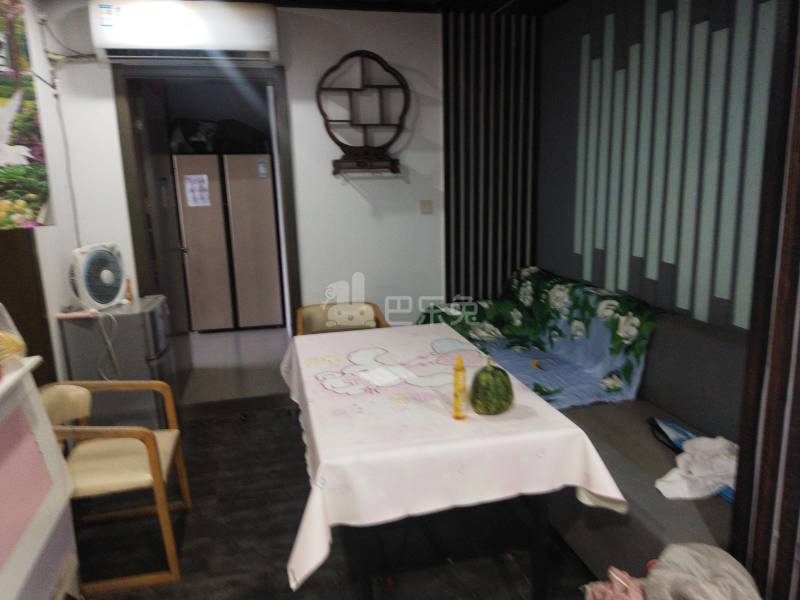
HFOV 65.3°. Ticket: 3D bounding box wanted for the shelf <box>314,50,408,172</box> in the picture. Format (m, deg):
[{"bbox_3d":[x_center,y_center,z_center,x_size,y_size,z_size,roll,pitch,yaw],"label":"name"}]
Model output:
[{"bbox_3d":[-0.233,-1.231,4.143,0.628,0.793,0.120,-4,11,-12],"label":"shelf"}]

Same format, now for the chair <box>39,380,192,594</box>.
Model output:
[{"bbox_3d":[-1.169,0.668,2.518,0.548,0.745,0.566,-4,11,-12],"label":"chair"}]

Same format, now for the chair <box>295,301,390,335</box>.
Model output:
[{"bbox_3d":[-0.312,0.429,3.672,0.565,0.745,0.510,-4,11,-10],"label":"chair"}]

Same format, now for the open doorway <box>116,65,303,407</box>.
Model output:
[{"bbox_3d":[-1.232,-0.404,4.224,1.055,2.215,0.200,-4,11,-12],"label":"open doorway"}]

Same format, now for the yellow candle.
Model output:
[{"bbox_3d":[0.181,0.266,1.901,0.042,0.198,0.042,-1,11,0],"label":"yellow candle"}]

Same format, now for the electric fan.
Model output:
[{"bbox_3d":[-1.724,-0.142,3.496,0.155,0.360,0.335,3,12,21],"label":"electric fan"}]

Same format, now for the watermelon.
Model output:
[{"bbox_3d":[0.289,0.263,1.971,0.138,0.172,0.138,-1,11,0],"label":"watermelon"}]

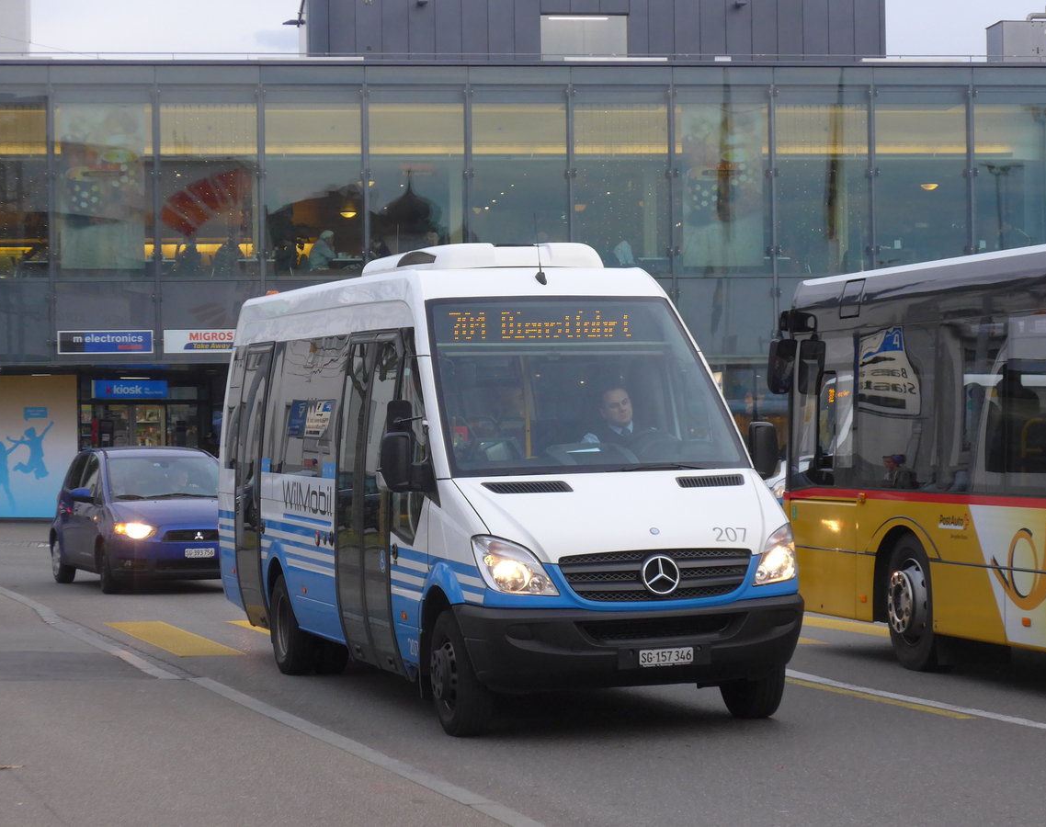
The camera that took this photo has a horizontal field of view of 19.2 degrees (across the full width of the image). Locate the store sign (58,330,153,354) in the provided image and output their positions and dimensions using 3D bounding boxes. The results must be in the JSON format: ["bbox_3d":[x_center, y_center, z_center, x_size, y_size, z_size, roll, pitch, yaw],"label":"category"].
[{"bbox_3d":[-6.953,-1.190,51.500,1.590,0.390,0.120,-1,0,-7],"label":"store sign"}]

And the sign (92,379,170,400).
[{"bbox_3d":[-7.183,-0.437,56.500,1.420,0.345,0.170,-1,0,-22],"label":"sign"}]

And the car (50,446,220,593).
[{"bbox_3d":[-3.940,1.105,33.217,1.760,1.530,3.930,-1,0,-20],"label":"car"}]

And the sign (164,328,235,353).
[{"bbox_3d":[-5.222,-1.214,51.720,1.580,0.385,0.120,-1,0,-7],"label":"sign"}]

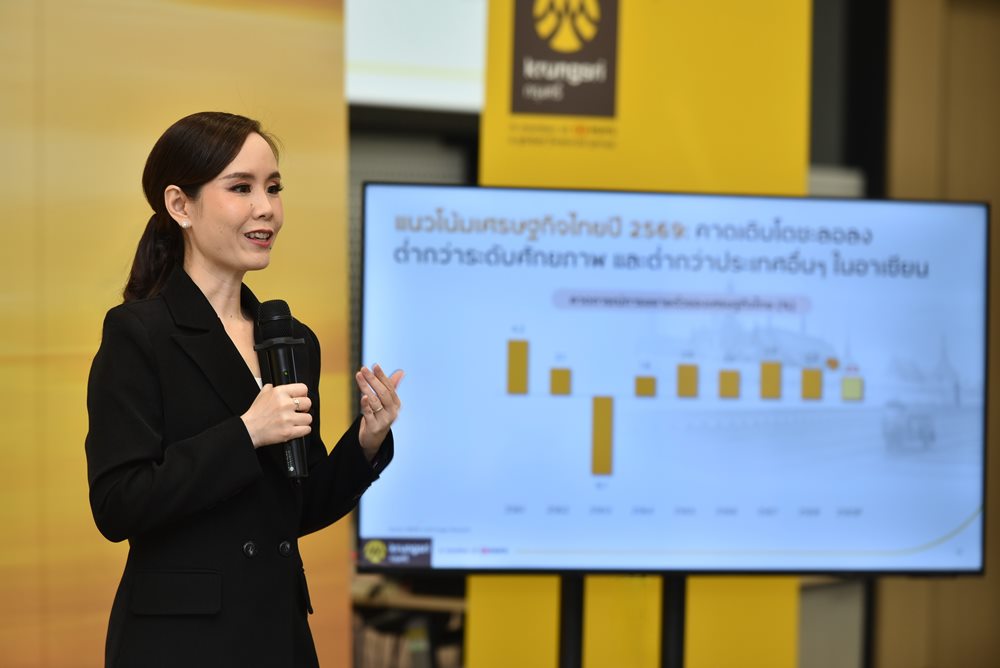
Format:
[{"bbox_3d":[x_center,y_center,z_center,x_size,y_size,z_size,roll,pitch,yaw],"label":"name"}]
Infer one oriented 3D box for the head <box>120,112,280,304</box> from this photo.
[{"bbox_3d":[-0.423,-0.184,6.580,0.235,0.262,0.168,1,0,37],"label":"head"}]

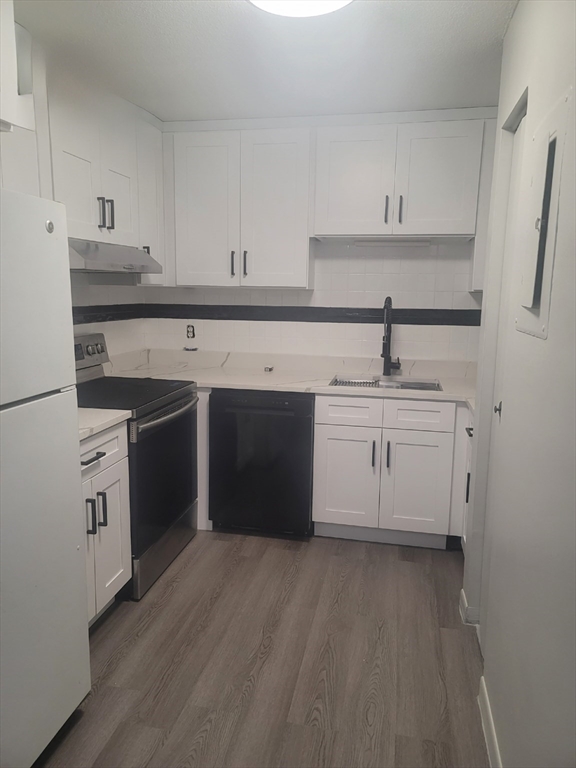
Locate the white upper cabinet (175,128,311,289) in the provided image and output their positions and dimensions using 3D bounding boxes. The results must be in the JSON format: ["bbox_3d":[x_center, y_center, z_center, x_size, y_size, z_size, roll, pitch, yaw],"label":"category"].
[{"bbox_3d":[-0.249,-1.071,3.499,0.837,0.911,0.332,3,10,12],"label":"white upper cabinet"}]

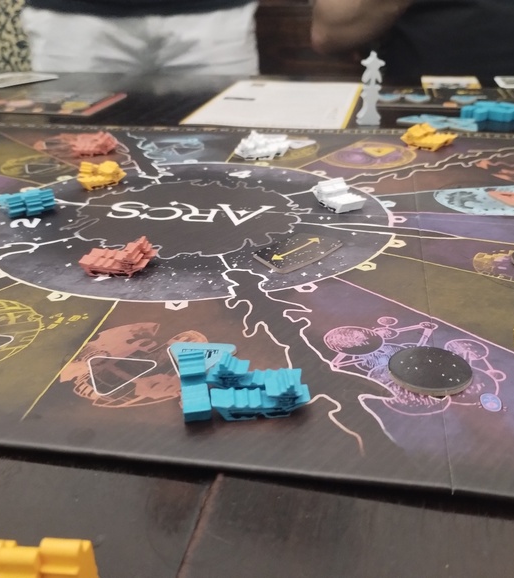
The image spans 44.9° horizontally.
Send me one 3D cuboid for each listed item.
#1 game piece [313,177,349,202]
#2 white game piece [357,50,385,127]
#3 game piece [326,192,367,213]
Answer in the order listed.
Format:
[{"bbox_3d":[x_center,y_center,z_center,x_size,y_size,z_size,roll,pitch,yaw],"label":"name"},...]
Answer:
[{"bbox_3d":[0.047,-0.061,0.389,0.018,0.012,0.018,-12,30,-20],"label":"game piece"},{"bbox_3d":[0.103,-0.181,0.565,0.021,0.063,0.011,-5,28,-7],"label":"white game piece"},{"bbox_3d":[0.053,-0.052,0.377,0.018,0.007,0.018,-12,30,-20],"label":"game piece"}]

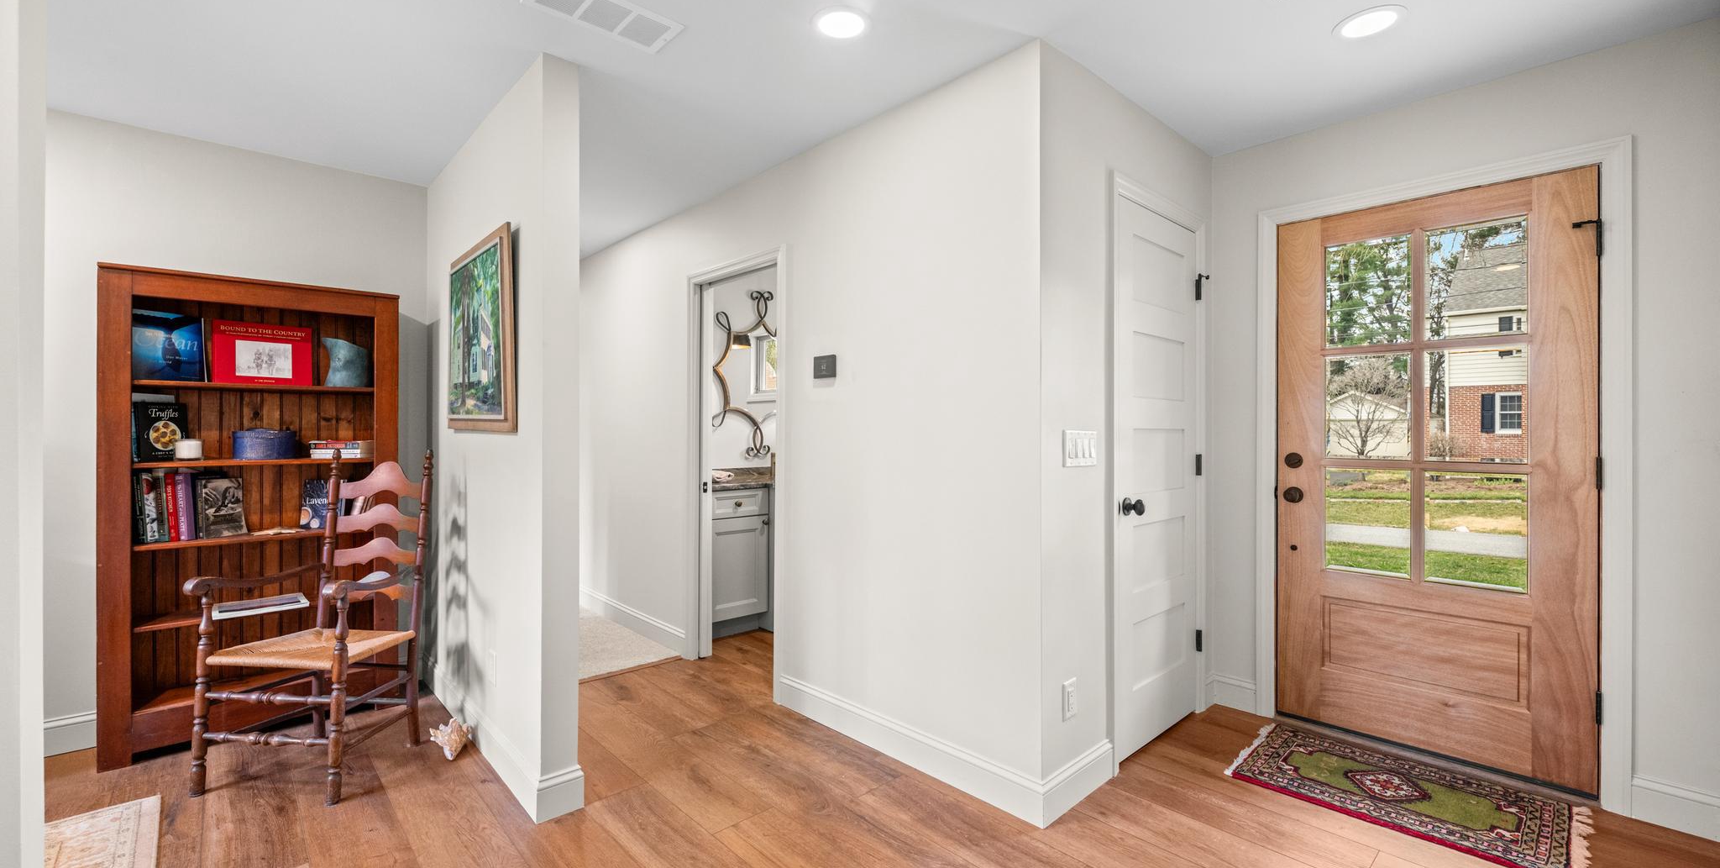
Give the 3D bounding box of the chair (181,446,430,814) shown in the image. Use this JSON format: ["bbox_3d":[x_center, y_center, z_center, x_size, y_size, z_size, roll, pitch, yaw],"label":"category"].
[{"bbox_3d":[-1.940,0.633,2.427,0.560,1.135,0.550,0,0,7],"label":"chair"}]

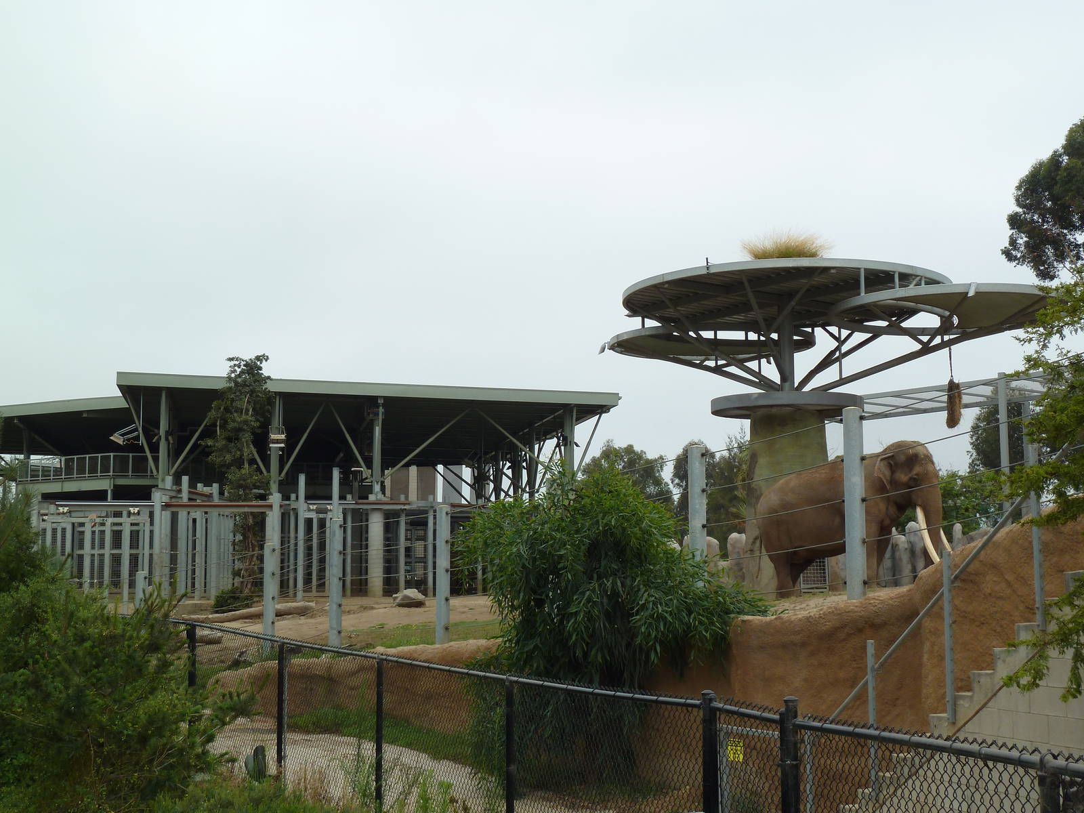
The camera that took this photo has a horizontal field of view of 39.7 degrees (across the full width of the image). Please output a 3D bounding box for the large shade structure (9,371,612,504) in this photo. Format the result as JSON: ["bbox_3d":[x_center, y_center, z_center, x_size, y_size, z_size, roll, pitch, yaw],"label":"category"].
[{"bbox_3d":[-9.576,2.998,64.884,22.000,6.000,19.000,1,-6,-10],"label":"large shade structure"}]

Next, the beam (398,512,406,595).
[{"bbox_3d":[-6.024,6.207,65.000,0.240,3.800,0.240,0,-6,0],"label":"beam"}]

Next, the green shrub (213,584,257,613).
[{"bbox_3d":[-8.782,5.499,43.000,1.270,0.880,1.200,0,-6,0],"label":"green shrub"}]

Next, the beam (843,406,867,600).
[{"bbox_3d":[3.518,1.090,16.900,0.230,2.200,0.230,0,-6,0],"label":"beam"}]

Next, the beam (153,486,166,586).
[{"bbox_3d":[-11.702,4.186,46.000,0.240,3.300,0.240,4,-7,-31],"label":"beam"}]

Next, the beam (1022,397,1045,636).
[{"bbox_3d":[3.491,0.851,10.600,0.060,1.470,0.060,2,-7,-19],"label":"beam"}]

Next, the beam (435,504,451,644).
[{"bbox_3d":[-2.050,3.478,31.100,0.300,2.900,0.300,0,-6,0],"label":"beam"}]

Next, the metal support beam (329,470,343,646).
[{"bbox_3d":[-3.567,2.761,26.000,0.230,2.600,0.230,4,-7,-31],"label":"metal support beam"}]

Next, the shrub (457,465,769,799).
[{"bbox_3d":[1.162,3.639,24.700,4.900,5.100,4.000,0,-6,0],"label":"shrub"}]

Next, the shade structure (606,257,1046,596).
[{"bbox_3d":[6.100,0.850,33.800,9.600,7.000,8.400,0,-6,0],"label":"shade structure"}]

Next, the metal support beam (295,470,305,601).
[{"bbox_3d":[-9.330,5.081,58.000,0.260,4.900,0.260,0,-6,0],"label":"metal support beam"}]

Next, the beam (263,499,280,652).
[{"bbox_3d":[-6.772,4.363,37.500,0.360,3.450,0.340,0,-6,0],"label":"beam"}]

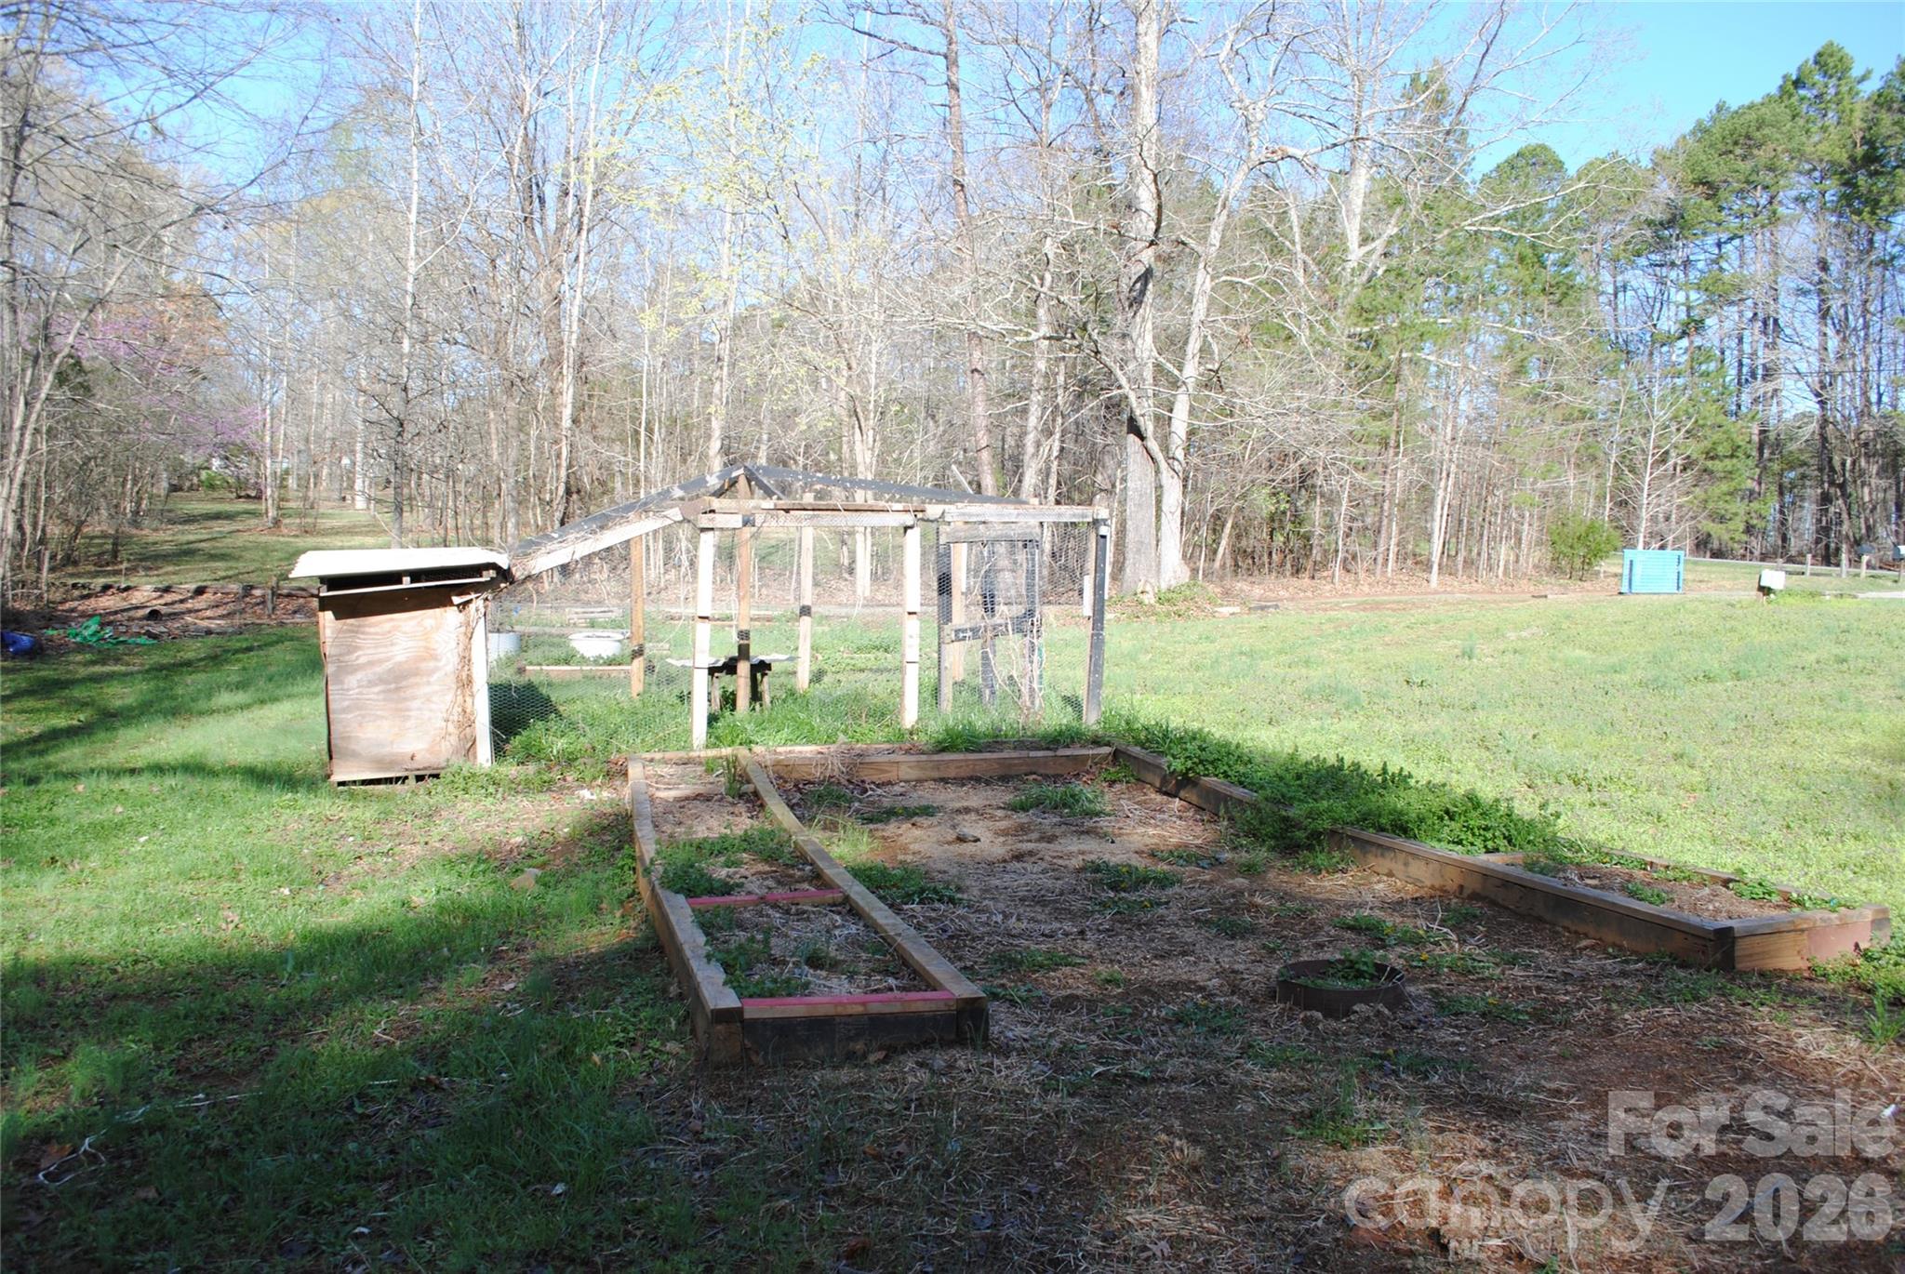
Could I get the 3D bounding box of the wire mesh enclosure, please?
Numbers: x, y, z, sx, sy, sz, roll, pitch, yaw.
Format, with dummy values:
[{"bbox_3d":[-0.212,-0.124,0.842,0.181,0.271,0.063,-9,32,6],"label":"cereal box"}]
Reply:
[{"bbox_3d":[-1.291,-0.295,11.433,4.561,2.127,2.317,0,3,-16],"label":"wire mesh enclosure"}]

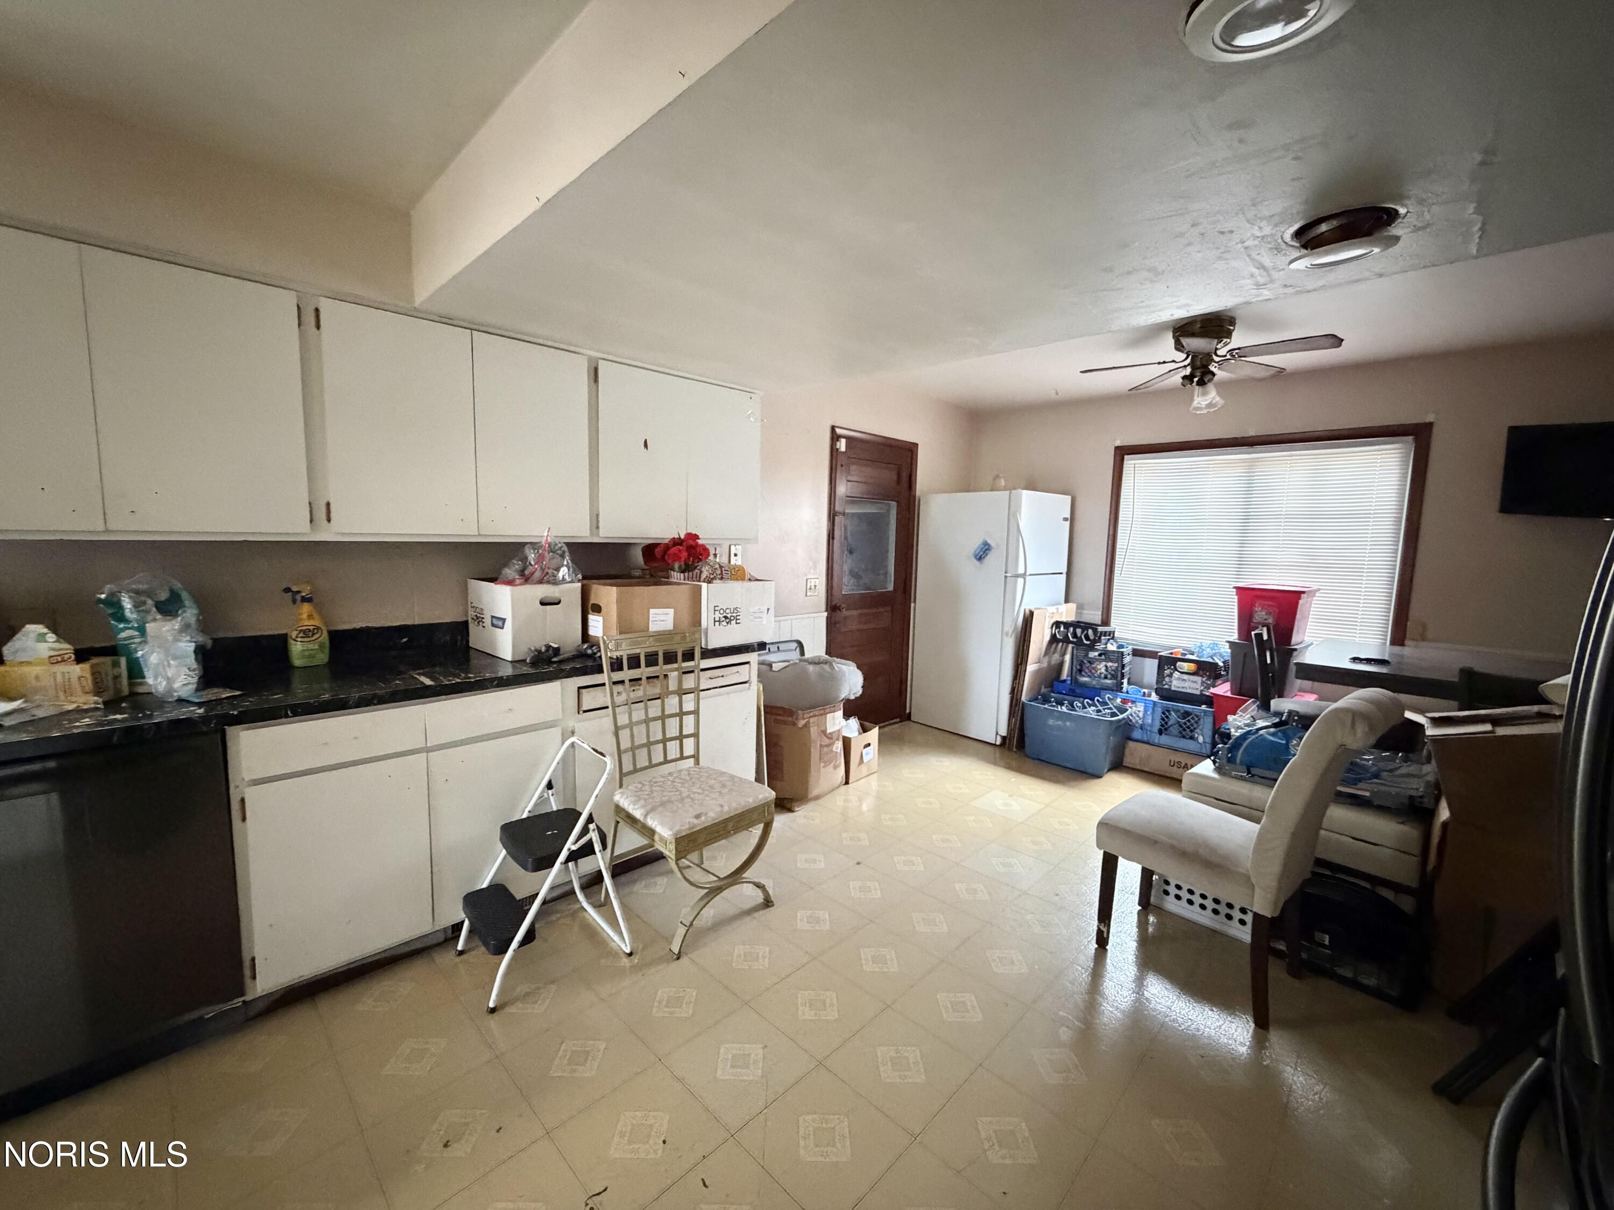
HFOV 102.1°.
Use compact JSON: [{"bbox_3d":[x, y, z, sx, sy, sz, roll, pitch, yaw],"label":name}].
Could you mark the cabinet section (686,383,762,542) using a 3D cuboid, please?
[{"bbox_3d":[-0.504,-0.680,3.234,0.435,0.740,0.320,-5,9,-45],"label":"cabinet section"}]

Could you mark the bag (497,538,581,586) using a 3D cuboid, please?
[{"bbox_3d":[-1.074,-0.173,2.635,0.240,0.215,0.280,7,9,44],"label":"bag"}]

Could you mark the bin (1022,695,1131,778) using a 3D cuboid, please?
[{"bbox_3d":[1.729,0.822,4.194,0.375,0.366,0.580,-4,8,-40],"label":"bin"}]

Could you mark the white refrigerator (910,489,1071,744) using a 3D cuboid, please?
[{"bbox_3d":[1.367,0.058,4.881,0.800,1.720,0.775,7,9,44],"label":"white refrigerator"}]

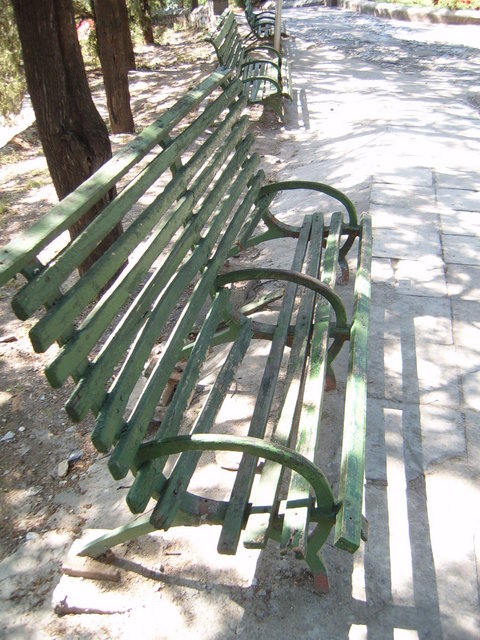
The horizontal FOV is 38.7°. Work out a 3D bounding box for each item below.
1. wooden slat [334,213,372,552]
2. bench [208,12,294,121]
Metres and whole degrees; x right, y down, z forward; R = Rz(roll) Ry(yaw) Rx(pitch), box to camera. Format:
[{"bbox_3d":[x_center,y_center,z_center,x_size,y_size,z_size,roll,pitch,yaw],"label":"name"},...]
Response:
[{"bbox_3d":[0.448,-0.002,2.535,0.048,0.030,2.214,28,30,-4],"label":"wooden slat"},{"bbox_3d":[0.155,-3.070,8.240,0.870,0.890,2.130,2,30,2],"label":"bench"}]

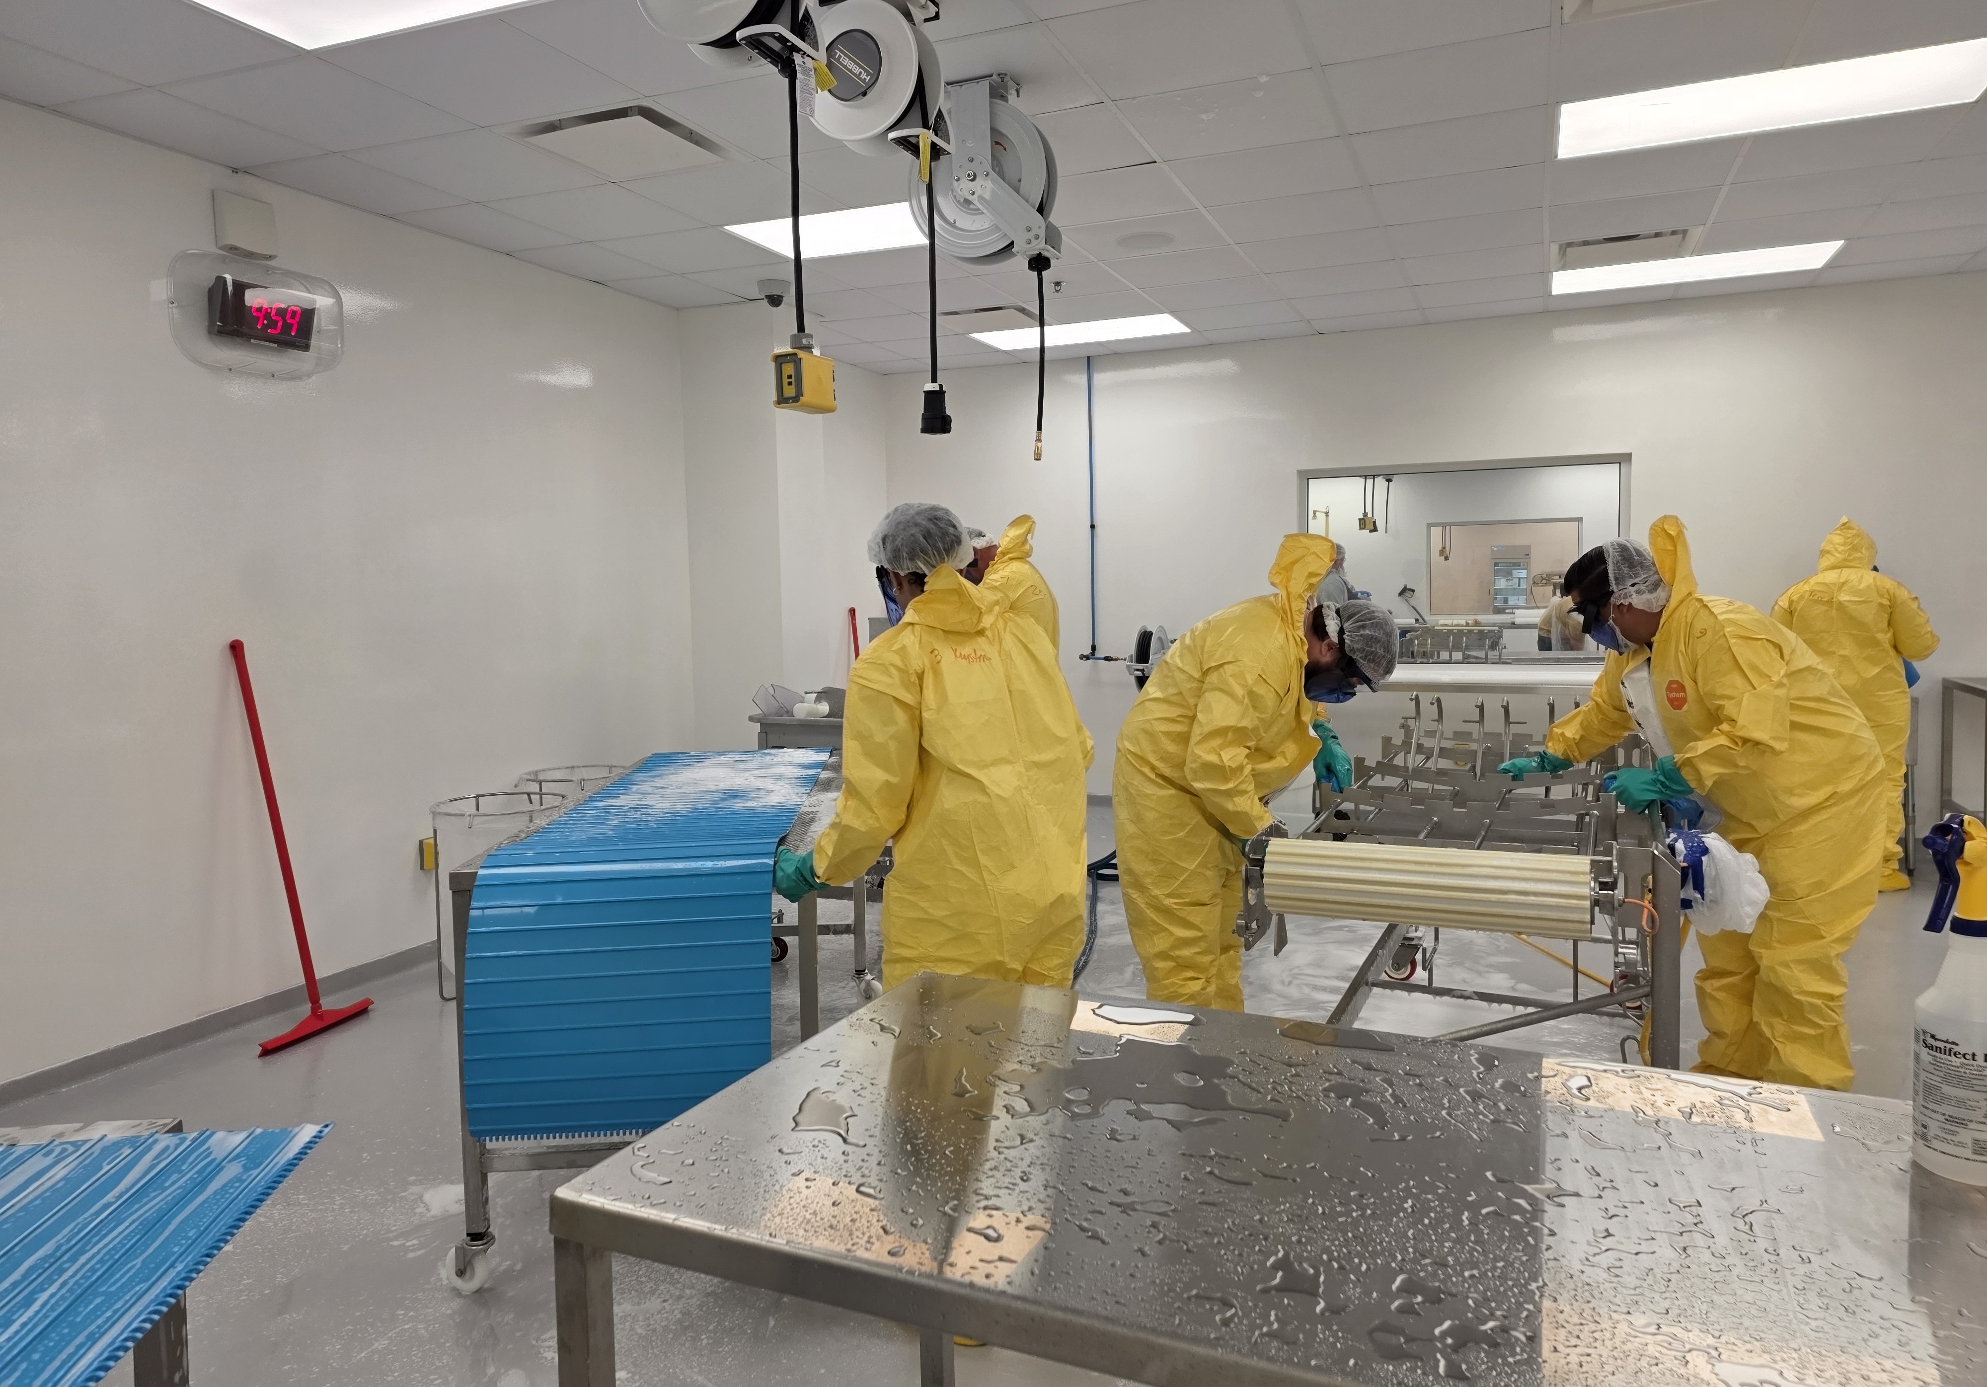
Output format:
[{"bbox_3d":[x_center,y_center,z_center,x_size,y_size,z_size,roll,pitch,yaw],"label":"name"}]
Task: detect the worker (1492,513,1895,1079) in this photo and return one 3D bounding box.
[{"bbox_3d":[1.875,0.334,3.554,0.880,1.570,0.600,0,5,16],"label":"worker"}]

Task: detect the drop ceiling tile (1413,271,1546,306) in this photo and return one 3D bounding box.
[{"bbox_3d":[2.466,-2.036,6.684,0.605,0.020,0.605,1,5,22],"label":"drop ceiling tile"}]

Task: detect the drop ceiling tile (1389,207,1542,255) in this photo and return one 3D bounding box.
[{"bbox_3d":[2.007,-1.944,5.557,0.600,0.025,0.600,1,5,22],"label":"drop ceiling tile"}]

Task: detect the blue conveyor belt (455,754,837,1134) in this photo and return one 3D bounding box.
[{"bbox_3d":[-0.806,0.544,3.622,0.606,0.550,1.985,-1,5,-3],"label":"blue conveyor belt"}]

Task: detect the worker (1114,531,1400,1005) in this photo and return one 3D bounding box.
[{"bbox_3d":[0.642,0.352,3.280,0.720,1.500,0.580,0,5,13],"label":"worker"}]

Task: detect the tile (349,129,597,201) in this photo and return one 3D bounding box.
[{"bbox_3d":[-1.744,-1.782,4.463,0.605,0.020,0.605,1,5,22],"label":"tile"}]

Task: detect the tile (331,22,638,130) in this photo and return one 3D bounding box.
[{"bbox_3d":[-1.411,-1.726,3.670,0.605,0.020,0.605,1,5,22],"label":"tile"}]

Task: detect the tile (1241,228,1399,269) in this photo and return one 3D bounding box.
[{"bbox_3d":[1.440,-1.947,5.791,0.605,0.020,0.605,1,5,22],"label":"tile"}]

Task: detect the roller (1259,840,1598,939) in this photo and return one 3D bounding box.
[{"bbox_3d":[0.852,0.387,2.634,0.620,0.153,0.153,1,5,22],"label":"roller"}]

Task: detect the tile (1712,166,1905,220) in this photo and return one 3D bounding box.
[{"bbox_3d":[3.122,-1.920,5.061,0.598,0.020,0.598,1,5,22],"label":"tile"}]

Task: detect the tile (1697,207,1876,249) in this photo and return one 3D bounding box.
[{"bbox_3d":[3.347,-1.967,5.606,0.598,0.020,0.598,1,5,22],"label":"tile"}]

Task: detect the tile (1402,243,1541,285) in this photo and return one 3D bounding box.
[{"bbox_3d":[2.233,-1.985,6.104,0.598,0.020,0.598,1,5,22],"label":"tile"}]

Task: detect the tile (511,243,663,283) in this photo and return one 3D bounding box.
[{"bbox_3d":[-1.741,-1.882,5.764,0.369,0.020,0.598,1,5,22],"label":"tile"}]

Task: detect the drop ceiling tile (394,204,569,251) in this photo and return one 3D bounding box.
[{"bbox_3d":[-1.981,-1.837,5.217,0.397,0.020,0.605,1,5,22],"label":"drop ceiling tile"}]

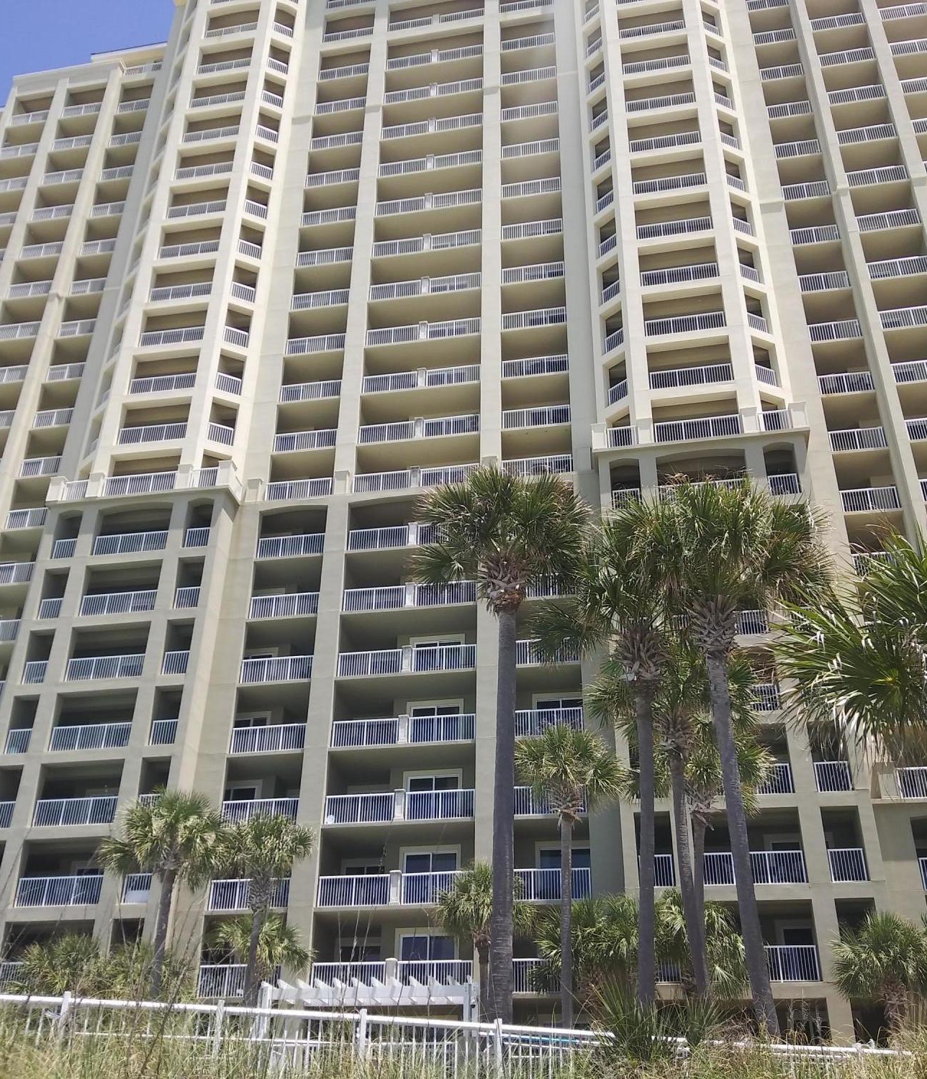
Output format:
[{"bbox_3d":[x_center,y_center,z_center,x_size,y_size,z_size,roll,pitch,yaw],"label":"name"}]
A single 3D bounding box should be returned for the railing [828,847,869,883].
[{"bbox_3d":[12.430,10.537,34.958,1.062,1.050,0.060,-5,-31,10],"label":"railing"}]

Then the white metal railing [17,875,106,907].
[{"bbox_3d":[-14.536,12.689,38.964,3.372,1.015,0.100,-5,-31,10],"label":"white metal railing"}]

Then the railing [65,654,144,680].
[{"bbox_3d":[-14.759,5.362,44.761,3.427,1.013,0.100,-5,-31,10],"label":"railing"}]

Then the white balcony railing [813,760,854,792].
[{"bbox_3d":[12.944,8.300,37.819,1.168,1.079,0.080,-5,-31,10],"label":"white balcony railing"}]

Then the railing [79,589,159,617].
[{"bbox_3d":[-14.677,2.799,46.265,3.412,1.028,0.100,-5,-31,10],"label":"railing"}]

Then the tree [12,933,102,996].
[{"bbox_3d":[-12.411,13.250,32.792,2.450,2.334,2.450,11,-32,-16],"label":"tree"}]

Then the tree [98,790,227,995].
[{"bbox_3d":[-8.660,10.716,29.900,3.664,7.432,3.664,-5,-31,10],"label":"tree"}]

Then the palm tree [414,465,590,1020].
[{"bbox_3d":[0.804,3.551,21.390,3.762,11.621,3.762,-5,-31,10],"label":"palm tree"}]

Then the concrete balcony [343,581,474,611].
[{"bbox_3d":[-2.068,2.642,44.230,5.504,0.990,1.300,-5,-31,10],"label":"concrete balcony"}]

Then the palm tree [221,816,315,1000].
[{"bbox_3d":[-6.120,11.873,31.611,3.062,7.500,3.062,-5,-31,10],"label":"palm tree"}]

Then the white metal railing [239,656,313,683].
[{"bbox_3d":[-7.456,5.233,43.194,3.005,1.039,0.100,-5,-31,10],"label":"white metal railing"}]

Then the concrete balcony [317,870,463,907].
[{"bbox_3d":[-2.307,12.882,39.223,5.775,1.300,1.500,-5,-31,10],"label":"concrete balcony"}]

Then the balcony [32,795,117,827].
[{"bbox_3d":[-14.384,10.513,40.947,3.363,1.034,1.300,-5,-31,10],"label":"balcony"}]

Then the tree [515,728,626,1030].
[{"bbox_3d":[3.234,10.267,31.076,3.411,10.200,3.411,-5,-31,10],"label":"tree"}]

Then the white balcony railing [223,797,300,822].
[{"bbox_3d":[-8.052,10.838,42.688,3.160,1.080,0.080,-5,-31,10],"label":"white balcony railing"}]

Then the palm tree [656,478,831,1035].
[{"bbox_3d":[5.390,3.616,19.153,3.255,10.900,3.255,-5,-31,10],"label":"palm tree"}]

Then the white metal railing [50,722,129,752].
[{"bbox_3d":[-15.124,8.395,44.596,3.502,1.100,1.200,-5,-31,10],"label":"white metal railing"}]

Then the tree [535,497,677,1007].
[{"bbox_3d":[3.749,4.366,22.974,4.072,11.913,4.072,-5,-31,10],"label":"tree"}]

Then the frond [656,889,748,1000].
[{"bbox_3d":[6.710,11.423,30.561,2.500,2.807,2.500,-5,-31,10],"label":"frond"}]

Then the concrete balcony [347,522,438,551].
[{"bbox_3d":[-2.154,0.081,48.195,5.890,1.100,1.200,-5,-31,10],"label":"concrete balcony"}]

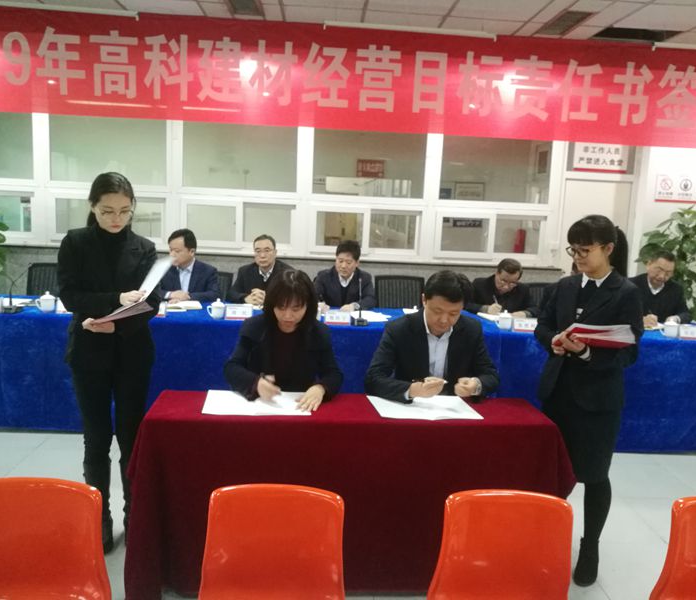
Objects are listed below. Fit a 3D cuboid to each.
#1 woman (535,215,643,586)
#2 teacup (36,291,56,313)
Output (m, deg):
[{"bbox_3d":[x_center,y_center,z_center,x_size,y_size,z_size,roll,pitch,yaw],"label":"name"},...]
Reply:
[{"bbox_3d":[0.993,0.427,2.644,0.440,1.570,0.340,11,11,43],"label":"woman"},{"bbox_3d":[-2.098,0.005,4.339,0.132,0.137,0.100,2,9,-3],"label":"teacup"}]

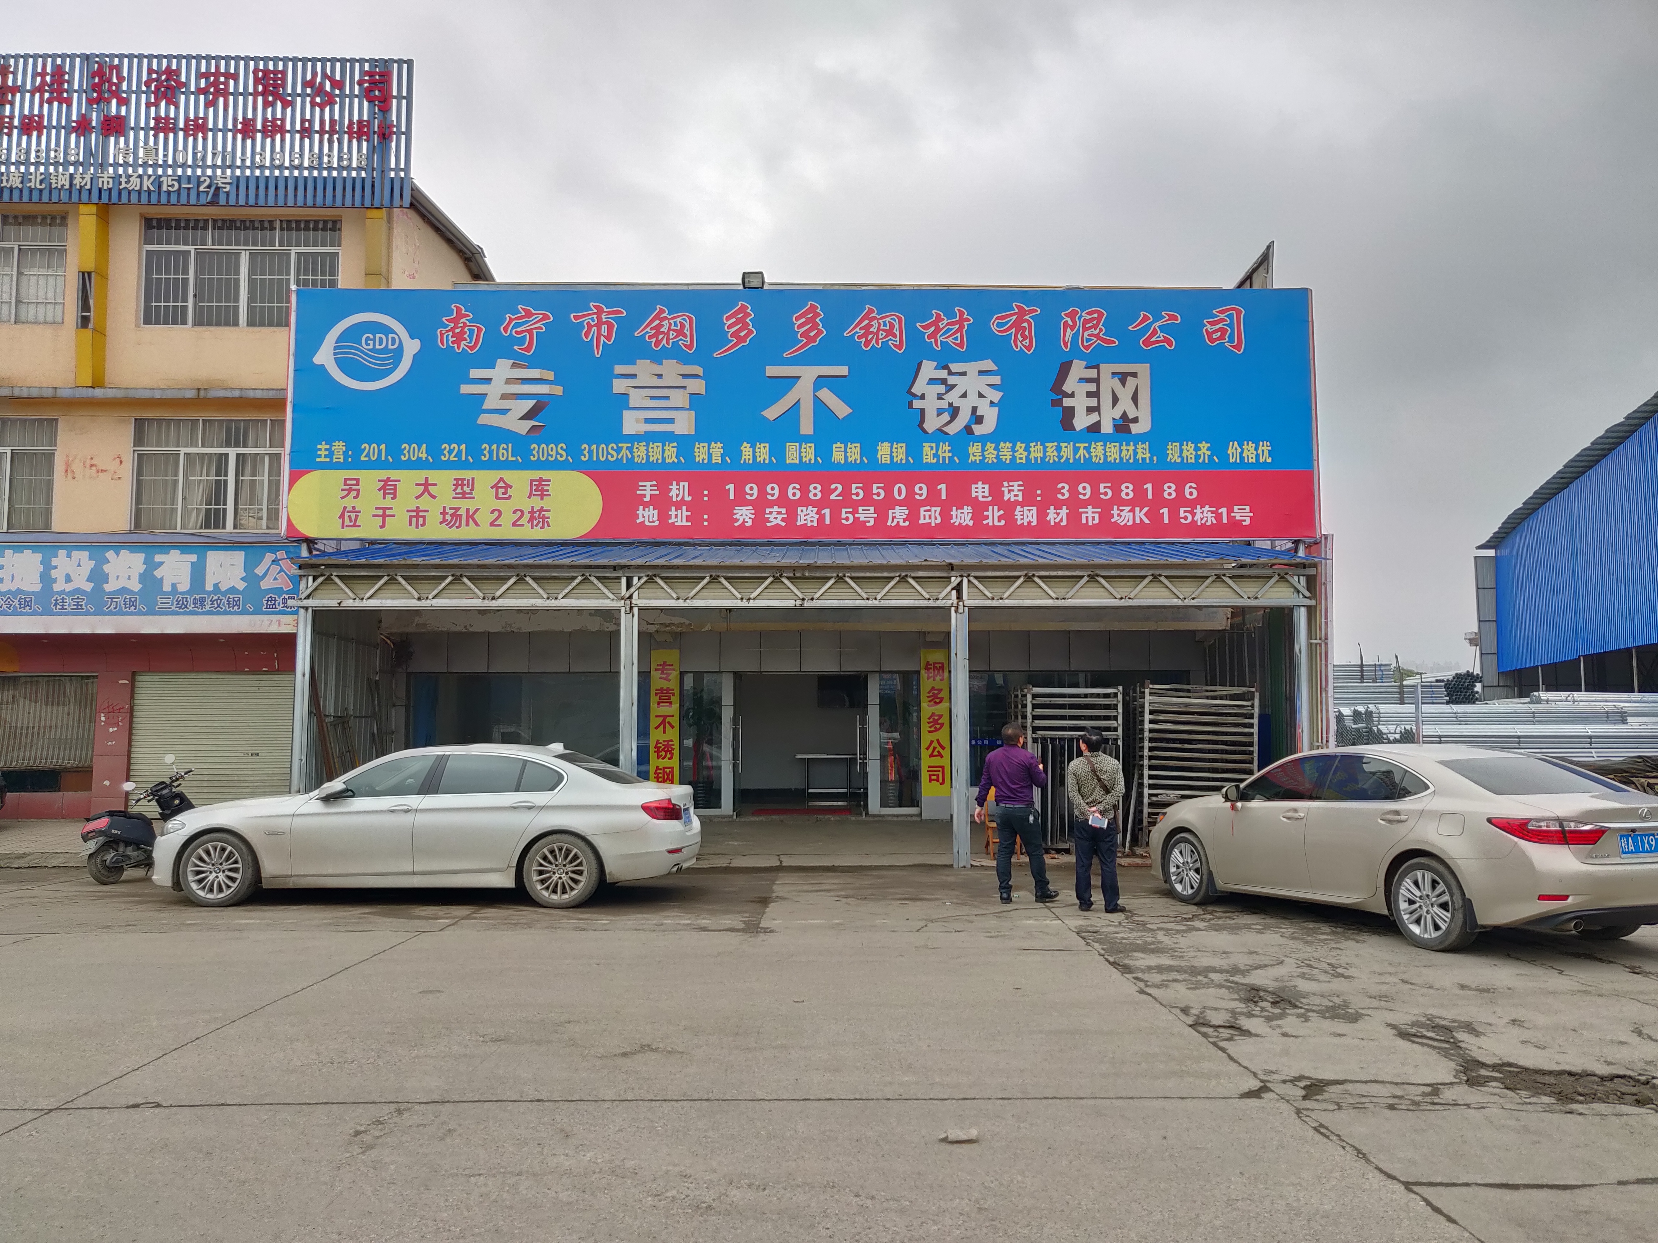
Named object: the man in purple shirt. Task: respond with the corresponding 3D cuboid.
[{"bbox_3d":[1.790,1.796,11.380,0.720,1.690,0.470,-2,-6,18],"label":"man in purple shirt"}]

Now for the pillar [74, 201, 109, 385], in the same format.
[{"bbox_3d":[-12.012,-5.298,19.535,0.285,3.092,0.350,0,-5,0],"label":"pillar"}]

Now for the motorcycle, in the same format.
[{"bbox_3d":[-7.312,2.138,12.946,0.720,1.260,1.740,-1,-5,17],"label":"motorcycle"}]

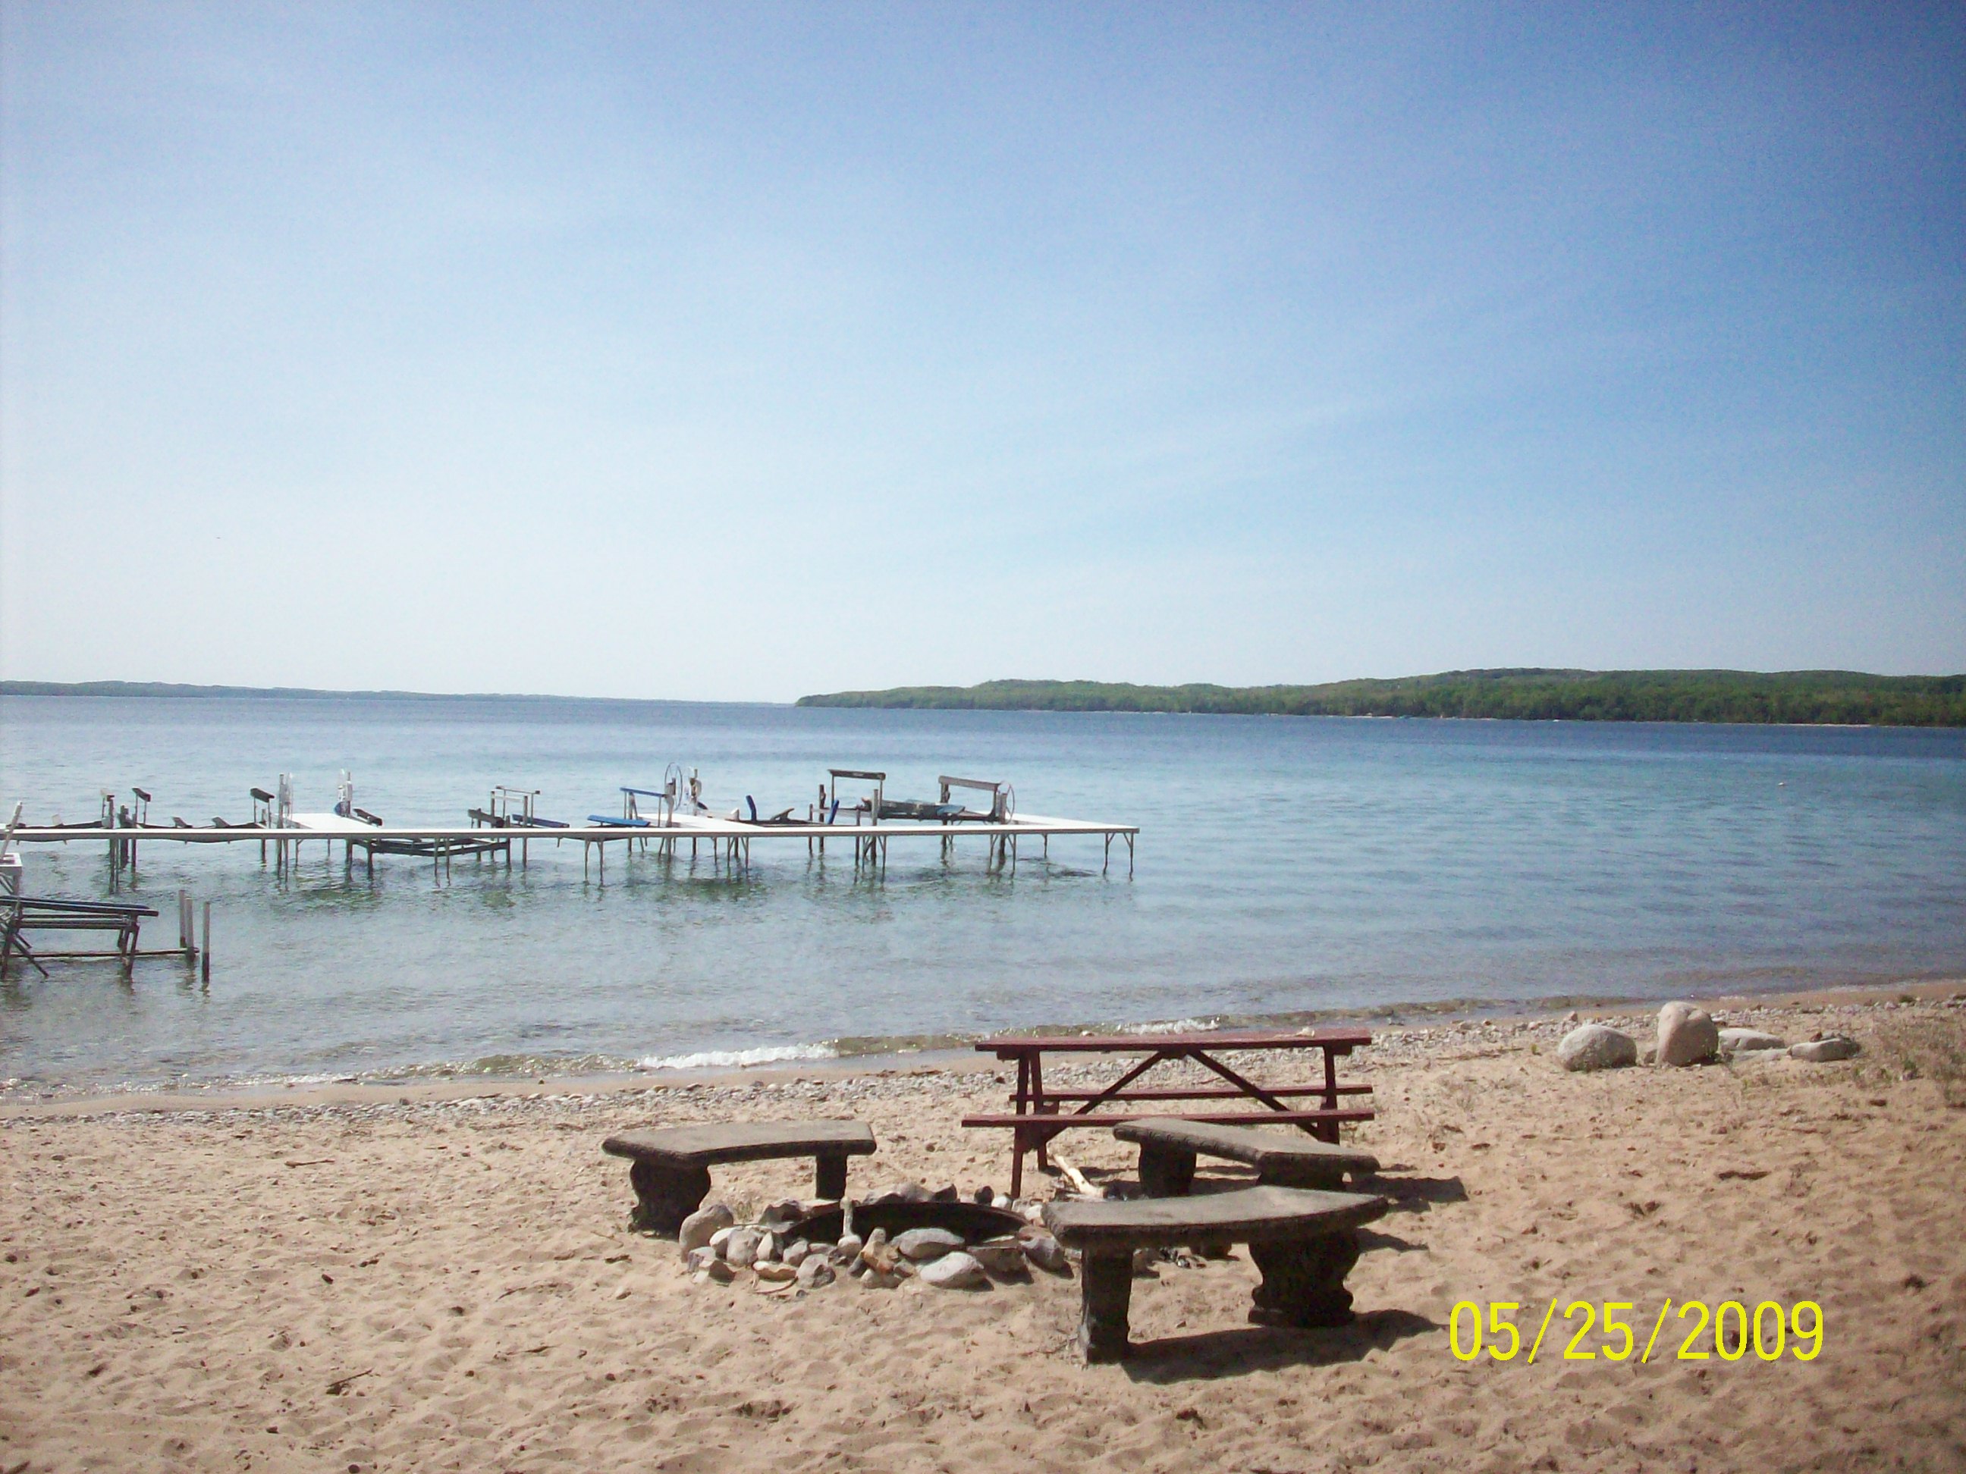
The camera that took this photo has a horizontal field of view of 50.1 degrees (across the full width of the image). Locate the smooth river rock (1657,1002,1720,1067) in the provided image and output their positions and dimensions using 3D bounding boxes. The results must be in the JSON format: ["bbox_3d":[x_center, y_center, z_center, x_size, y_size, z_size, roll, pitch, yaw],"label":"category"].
[{"bbox_3d":[5.390,2.264,16.050,0.475,0.480,0.420,1,1,19],"label":"smooth river rock"}]

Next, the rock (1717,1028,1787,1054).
[{"bbox_3d":[6.240,2.460,17.000,0.560,0.190,0.380,1,1,20],"label":"rock"}]

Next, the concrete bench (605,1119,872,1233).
[{"bbox_3d":[-0.973,1.886,8.935,1.280,0.385,0.520,3,-1,-34],"label":"concrete bench"}]

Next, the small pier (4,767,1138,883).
[{"bbox_3d":[-8.650,1.720,43.900,23.300,2.200,7.200,0,1,-24],"label":"small pier"}]

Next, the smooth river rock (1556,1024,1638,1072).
[{"bbox_3d":[4.479,2.273,15.321,0.580,0.330,0.440,1,1,16],"label":"smooth river rock"}]

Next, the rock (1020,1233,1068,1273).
[{"bbox_3d":[0.226,1.899,7.734,0.185,0.150,0.160,1,1,2],"label":"rock"}]

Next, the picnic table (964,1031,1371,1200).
[{"bbox_3d":[0.940,1.804,10.056,1.830,0.720,1.530,-2,-4,10],"label":"picnic table"}]

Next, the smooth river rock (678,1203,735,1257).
[{"bbox_3d":[-1.096,1.955,8.334,0.220,0.200,0.170,1,1,-7],"label":"smooth river rock"}]

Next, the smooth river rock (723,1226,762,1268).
[{"bbox_3d":[-0.924,1.965,8.074,0.150,0.150,0.130,1,1,-7],"label":"smooth river rock"}]

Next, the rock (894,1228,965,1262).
[{"bbox_3d":[-0.200,1.930,8.000,0.270,0.120,0.190,1,1,-1],"label":"rock"}]

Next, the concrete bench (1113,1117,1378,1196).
[{"bbox_3d":[0.973,1.757,8.130,0.520,0.405,1.260,3,-3,-35],"label":"concrete bench"}]

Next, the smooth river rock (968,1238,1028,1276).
[{"bbox_3d":[0.057,1.910,7.732,0.235,0.140,0.170,1,1,0],"label":"smooth river rock"}]

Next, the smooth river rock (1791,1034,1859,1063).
[{"bbox_3d":[6.420,2.375,16.000,0.520,0.175,0.360,1,1,22],"label":"smooth river rock"}]

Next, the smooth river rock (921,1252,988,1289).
[{"bbox_3d":[-0.104,1.896,7.477,0.245,0.130,0.180,1,1,-1],"label":"smooth river rock"}]

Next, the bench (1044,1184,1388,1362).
[{"bbox_3d":[0.701,1.655,6.508,1.260,0.405,0.520,3,-3,-32],"label":"bench"}]

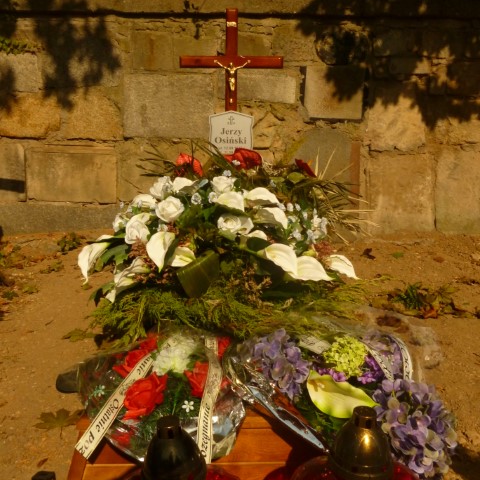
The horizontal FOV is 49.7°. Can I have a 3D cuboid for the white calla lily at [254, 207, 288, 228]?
[{"bbox_3d":[0.098,-0.071,1.630,0.110,0.072,0.095,-5,12,-23],"label":"white calla lily"}]

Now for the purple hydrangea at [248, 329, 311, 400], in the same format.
[{"bbox_3d":[0.079,0.255,1.060,0.128,0.145,0.125,0,11,0],"label":"purple hydrangea"}]

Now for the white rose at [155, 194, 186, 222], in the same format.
[{"bbox_3d":[-0.225,-0.100,1.650,0.094,0.086,0.085,0,11,0],"label":"white rose"}]

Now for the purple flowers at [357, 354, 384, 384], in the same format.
[{"bbox_3d":[0.266,0.265,1.060,0.060,0.062,0.060,0,11,0],"label":"purple flowers"}]

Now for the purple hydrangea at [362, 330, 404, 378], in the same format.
[{"bbox_3d":[0.305,0.245,1.110,0.095,0.105,0.100,0,11,0],"label":"purple hydrangea"}]

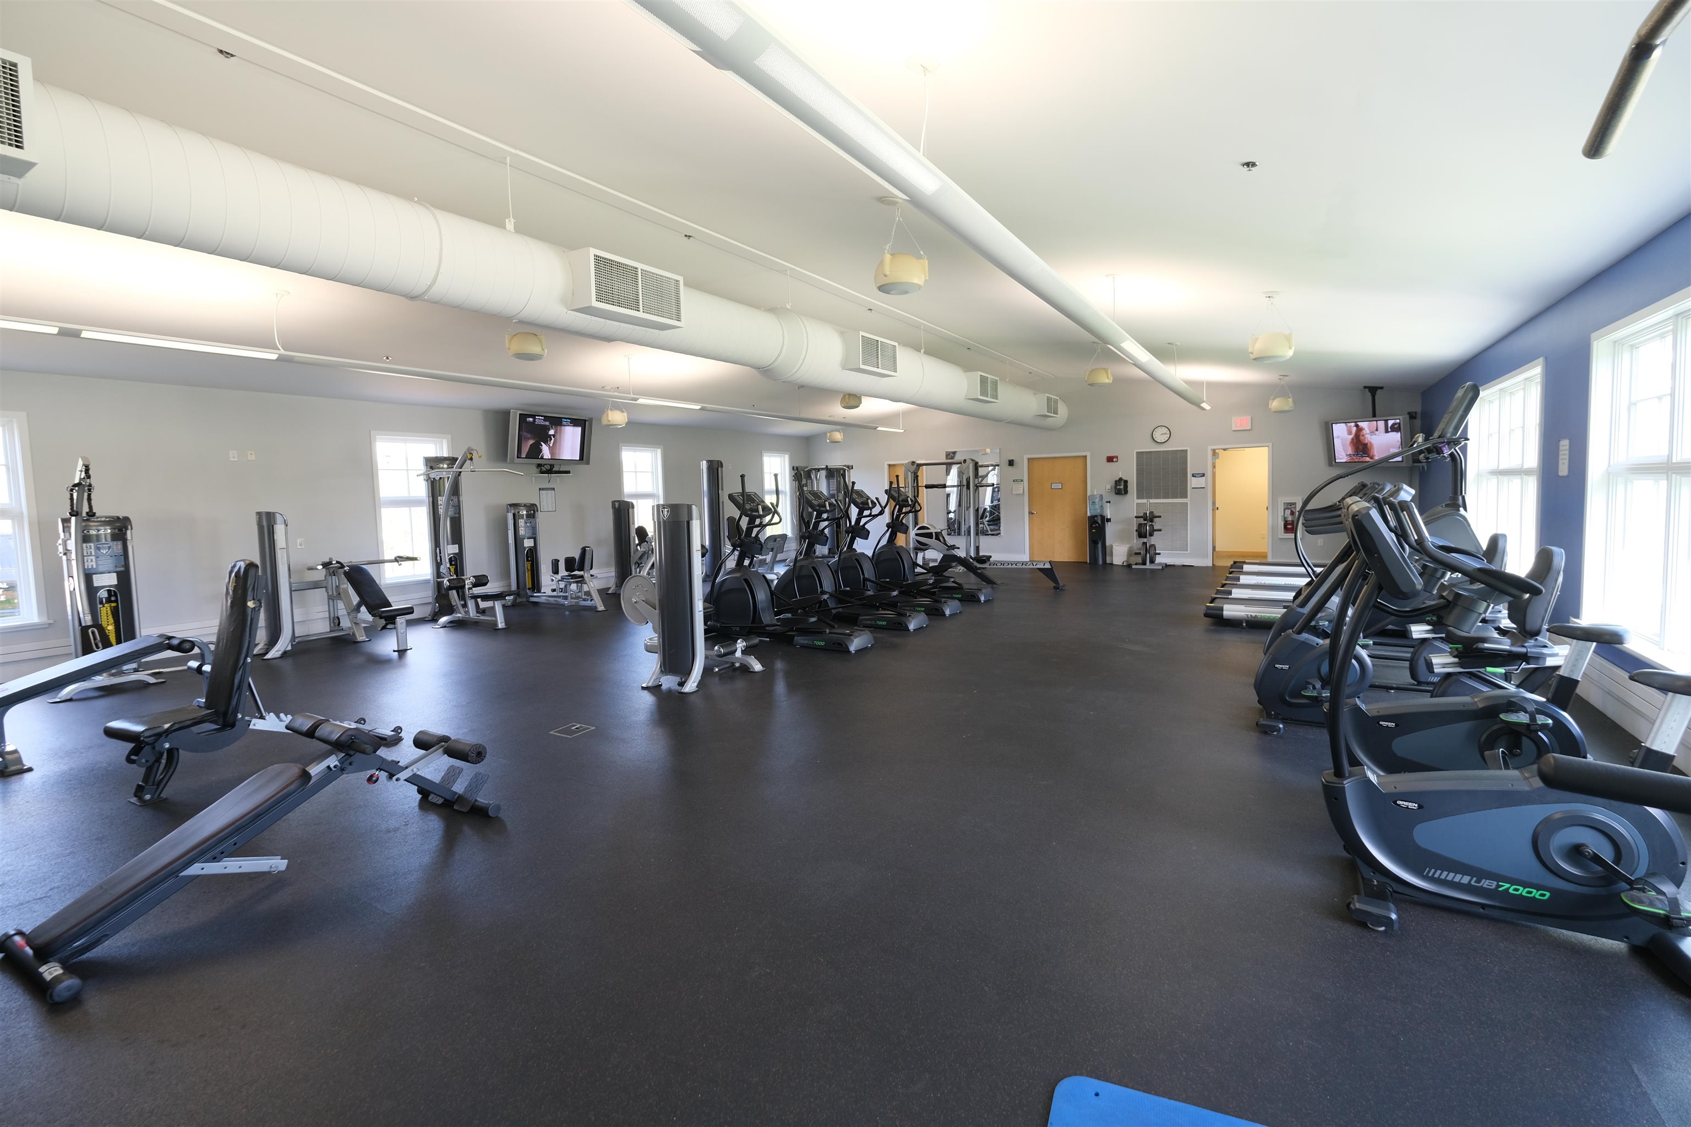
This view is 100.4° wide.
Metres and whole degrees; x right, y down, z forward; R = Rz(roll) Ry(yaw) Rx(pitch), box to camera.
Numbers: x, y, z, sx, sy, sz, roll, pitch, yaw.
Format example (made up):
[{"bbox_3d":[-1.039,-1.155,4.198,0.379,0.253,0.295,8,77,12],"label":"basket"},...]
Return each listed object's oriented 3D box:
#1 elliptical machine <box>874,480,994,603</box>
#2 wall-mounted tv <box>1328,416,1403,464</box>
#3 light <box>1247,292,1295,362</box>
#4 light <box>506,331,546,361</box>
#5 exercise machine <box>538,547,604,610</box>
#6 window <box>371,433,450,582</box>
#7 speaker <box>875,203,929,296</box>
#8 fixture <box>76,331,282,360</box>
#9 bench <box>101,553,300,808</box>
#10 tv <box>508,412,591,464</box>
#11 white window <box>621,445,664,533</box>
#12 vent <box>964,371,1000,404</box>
[{"bbox_3d":[1.110,-0.374,10.063,1.950,1.740,0.700,2,6,32],"label":"elliptical machine"},{"bbox_3d":[8.242,-1.894,11.077,0.130,0.730,1.320,-12,8,-15],"label":"wall-mounted tv"},{"bbox_3d":[3.745,-2.084,6.223,0.360,0.610,0.360,2,6,32],"label":"light"},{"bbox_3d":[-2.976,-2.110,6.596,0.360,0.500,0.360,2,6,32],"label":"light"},{"bbox_3d":[-4.054,0.191,10.590,1.400,0.920,0.680,1,6,32],"label":"exercise machine"},{"bbox_3d":[-5.978,-0.804,9.889,0.120,2.010,1.050,1,6,32],"label":"window"},{"bbox_3d":[0.375,-2.109,4.716,0.340,0.530,0.340,-2,5,0],"label":"speaker"},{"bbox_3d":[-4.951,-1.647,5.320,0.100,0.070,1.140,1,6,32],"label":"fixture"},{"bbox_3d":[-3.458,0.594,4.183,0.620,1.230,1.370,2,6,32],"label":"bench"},{"bbox_3d":[-4.483,-1.891,10.725,0.130,0.750,1.450,14,13,29],"label":"tv"},{"bbox_3d":[-3.725,-1.184,13.088,0.130,1.971,1.014,2,6,32],"label":"white window"},{"bbox_3d":[1.953,-2.484,10.053,0.220,0.345,0.810,1,6,32],"label":"vent"}]

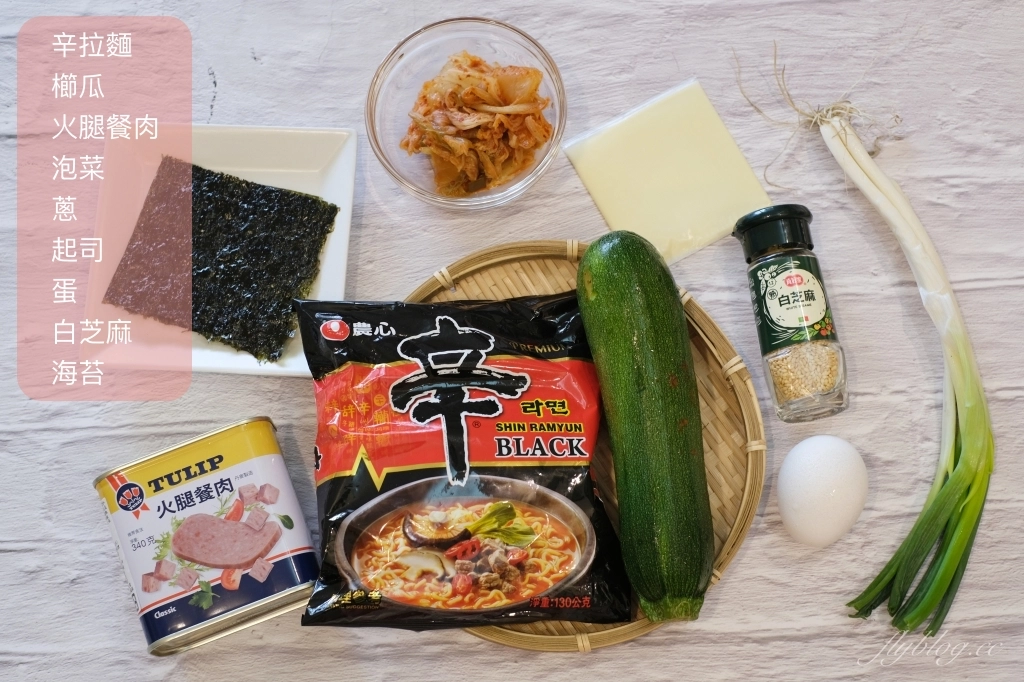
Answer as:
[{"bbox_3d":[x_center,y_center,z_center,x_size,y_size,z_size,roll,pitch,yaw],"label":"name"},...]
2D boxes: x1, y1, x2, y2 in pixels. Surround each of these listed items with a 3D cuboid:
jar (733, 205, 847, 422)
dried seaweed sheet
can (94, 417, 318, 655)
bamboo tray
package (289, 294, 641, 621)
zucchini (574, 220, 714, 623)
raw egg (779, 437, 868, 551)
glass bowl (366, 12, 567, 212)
[{"bbox_3d":[0.144,-0.014,0.780,0.042,0.042,0.109,-6,75,-1],"label":"jar"},{"bbox_3d":[-0.161,-0.047,0.834,0.103,0.010,0.092,18,76,4],"label":"dried seaweed sheet"},{"bbox_3d":[-0.152,0.099,0.750,0.095,0.054,0.087,-18,76,-4],"label":"can"},{"bbox_3d":[0.022,0.051,0.774,0.214,0.026,0.214,0,75,1],"label":"bamboo tray"},{"bbox_3d":[-0.024,0.059,0.749,0.157,0.037,0.162,-2,75,0],"label":"package"},{"bbox_3d":[0.066,0.039,0.742,0.054,0.053,0.195,-7,75,-1],"label":"zucchini"},{"bbox_3d":[0.156,0.075,0.755,0.045,0.045,0.057,1,76,1],"label":"raw egg"},{"bbox_3d":[-0.023,-0.113,0.806,0.104,0.048,0.104,0,75,1],"label":"glass bowl"}]

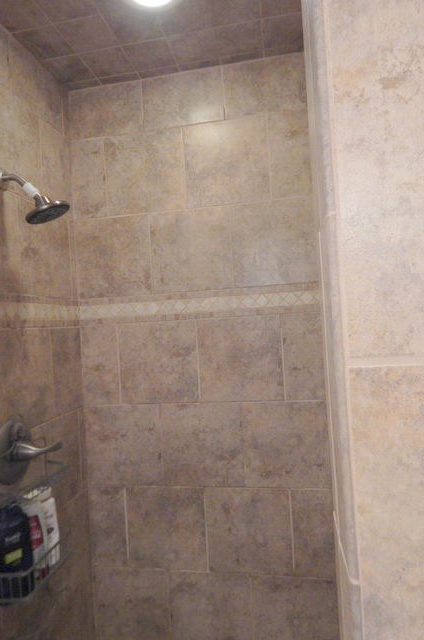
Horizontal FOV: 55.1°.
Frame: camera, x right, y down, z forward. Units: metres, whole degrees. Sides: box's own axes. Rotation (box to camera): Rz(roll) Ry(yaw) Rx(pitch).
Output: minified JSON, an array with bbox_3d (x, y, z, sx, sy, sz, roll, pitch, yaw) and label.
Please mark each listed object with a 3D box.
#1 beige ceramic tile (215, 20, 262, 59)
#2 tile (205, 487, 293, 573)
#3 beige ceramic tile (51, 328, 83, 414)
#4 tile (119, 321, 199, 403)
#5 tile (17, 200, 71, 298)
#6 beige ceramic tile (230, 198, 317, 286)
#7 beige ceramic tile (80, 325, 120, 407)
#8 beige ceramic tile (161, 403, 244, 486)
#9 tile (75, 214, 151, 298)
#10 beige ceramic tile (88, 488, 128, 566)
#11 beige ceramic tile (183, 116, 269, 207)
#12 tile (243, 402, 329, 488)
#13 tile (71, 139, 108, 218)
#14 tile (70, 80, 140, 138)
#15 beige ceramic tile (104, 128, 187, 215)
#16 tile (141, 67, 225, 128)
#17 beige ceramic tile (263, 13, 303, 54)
[{"bbox_3d":[0.092,-0.959,1.384,0.154,0.012,0.148,-3,0,10],"label":"beige ceramic tile"},{"bbox_3d":[0.133,0.755,1.458,0.301,0.303,0.011,-3,0,10],"label":"tile"},{"bbox_3d":[-0.542,0.186,1.528,0.012,0.312,0.193,-3,0,10],"label":"beige ceramic tile"},{"bbox_3d":[-0.199,0.163,1.527,0.303,0.303,0.010,-3,-1,10],"label":"tile"},{"bbox_3d":[-0.564,-0.230,1.385,0.010,0.303,0.303,-3,-1,10],"label":"tile"},{"bbox_3d":[0.232,-0.282,1.493,0.304,0.307,0.012,-3,0,10],"label":"beige ceramic tile"},{"bbox_3d":[-0.423,0.175,1.554,0.141,0.301,0.011,-3,0,10],"label":"beige ceramic tile"},{"bbox_3d":[-0.035,0.476,1.545,0.314,0.316,0.012,-3,0,10],"label":"beige ceramic tile"},{"bbox_3d":[-0.374,-0.239,1.557,0.293,0.303,0.010,-3,-1,10],"label":"tile"},{"bbox_3d":[-0.407,0.817,1.613,0.151,0.314,0.012,-3,0,10],"label":"beige ceramic tile"},{"bbox_3d":[0.053,-0.587,1.523,0.314,0.314,0.012,-3,0,10],"label":"beige ceramic tile"},{"bbox_3d":[0.263,0.445,1.446,0.297,0.303,0.010,-3,-1,10],"label":"tile"},{"bbox_3d":[-0.464,-0.535,1.558,0.141,0.299,0.011,-3,0,10],"label":"tile"},{"bbox_3d":[-0.420,-0.822,1.607,0.309,0.200,0.012,-3,0,10],"label":"tile"},{"bbox_3d":[-0.251,-0.554,1.535,0.303,0.303,0.010,-3,-1,10],"label":"beige ceramic tile"},{"bbox_3d":[-0.110,-0.839,1.551,0.314,0.200,0.012,-3,0,10],"label":"tile"},{"bbox_3d":[0.242,-0.929,1.309,0.149,0.011,0.149,-3,0,10],"label":"beige ceramic tile"}]

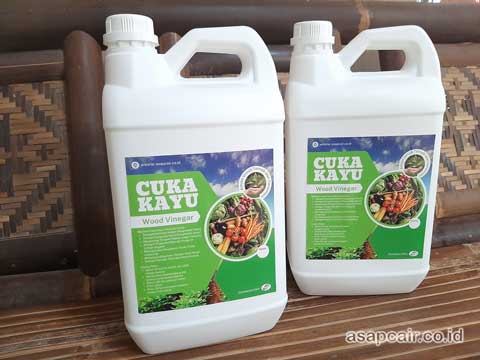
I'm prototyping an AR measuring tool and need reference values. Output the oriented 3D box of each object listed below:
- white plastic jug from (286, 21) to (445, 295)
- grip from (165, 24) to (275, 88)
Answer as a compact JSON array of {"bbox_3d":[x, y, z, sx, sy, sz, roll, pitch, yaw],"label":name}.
[{"bbox_3d":[0.152,-0.029,0.488,0.175,0.332,0.120,-1,10,6],"label":"white plastic jug"},{"bbox_3d":[-0.018,-0.129,0.397,0.123,0.059,0.038,-5,11,-14],"label":"grip"}]

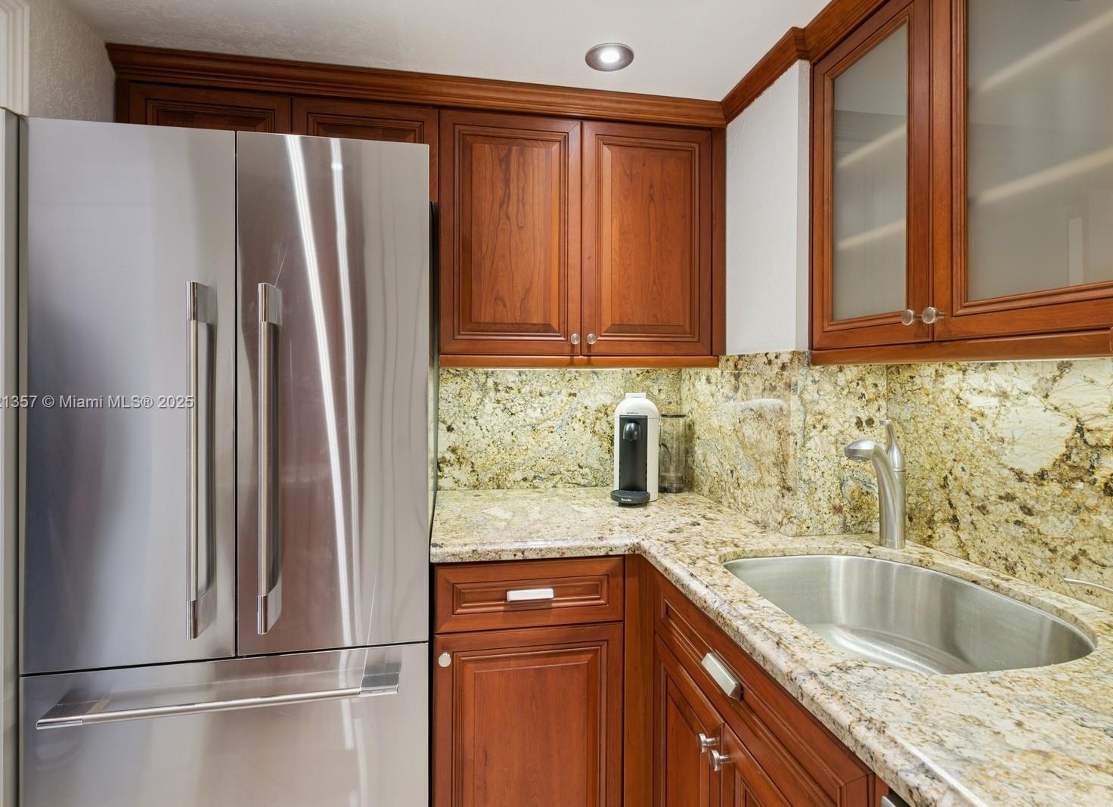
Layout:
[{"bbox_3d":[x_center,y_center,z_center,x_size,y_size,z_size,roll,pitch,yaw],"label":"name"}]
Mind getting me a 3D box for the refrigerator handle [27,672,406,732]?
[{"bbox_3d":[-0.642,0.585,1.064,0.635,0.019,0.050,0,-1,-10],"label":"refrigerator handle"}]

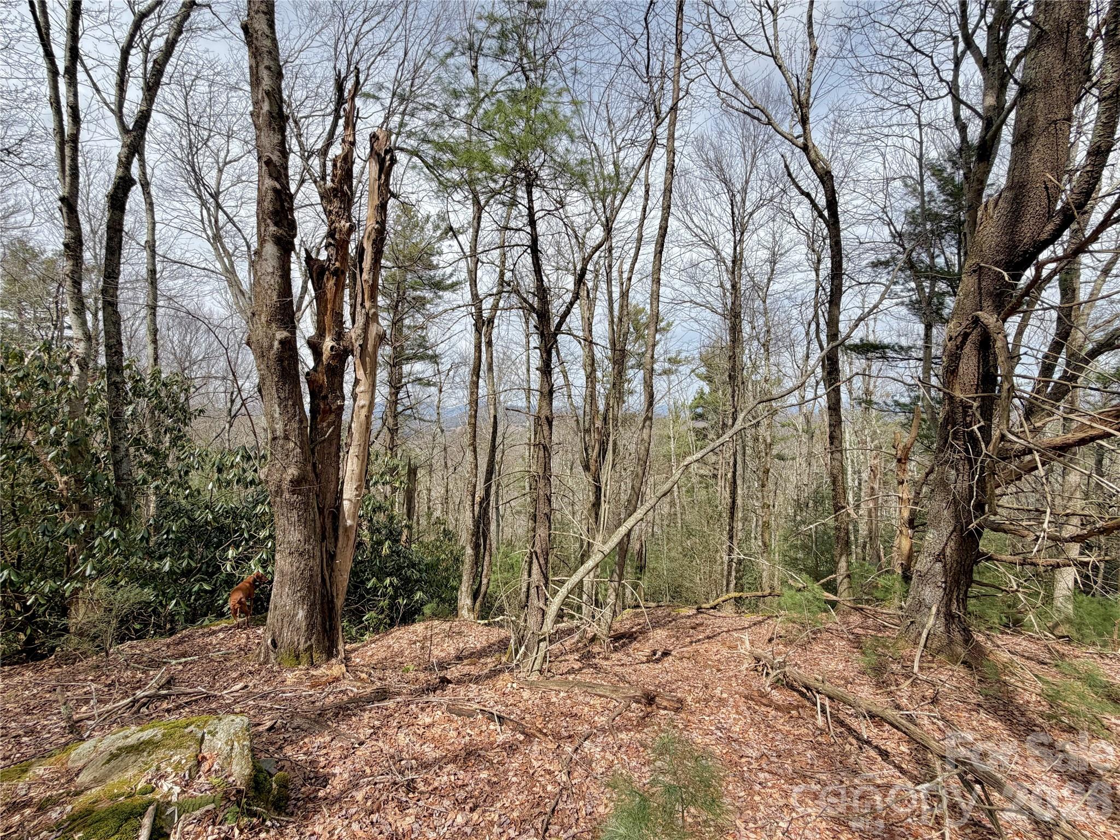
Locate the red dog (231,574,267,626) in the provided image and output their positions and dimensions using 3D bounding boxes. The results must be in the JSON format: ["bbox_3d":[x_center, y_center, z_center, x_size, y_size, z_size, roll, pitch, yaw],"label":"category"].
[{"bbox_3d":[-4.476,2.561,6.500,0.280,0.620,0.820,0,0,-17],"label":"red dog"}]

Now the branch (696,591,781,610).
[{"bbox_3d":[2.719,2.739,6.900,1.250,0.280,0.280,0,0,0],"label":"branch"}]

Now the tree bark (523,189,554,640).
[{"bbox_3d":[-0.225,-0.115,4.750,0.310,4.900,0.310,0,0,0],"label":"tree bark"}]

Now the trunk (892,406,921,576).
[{"bbox_3d":[6.578,1.370,8.600,0.480,3.300,0.420,0,0,0],"label":"trunk"}]

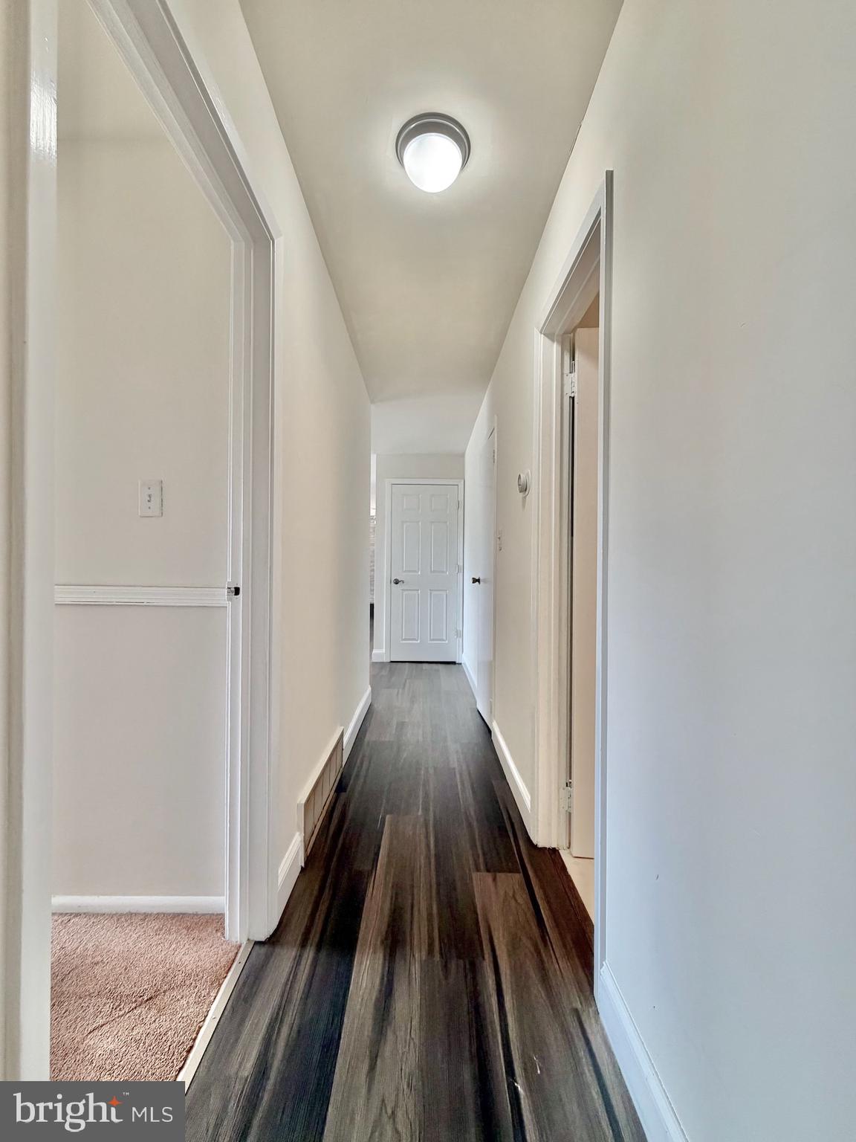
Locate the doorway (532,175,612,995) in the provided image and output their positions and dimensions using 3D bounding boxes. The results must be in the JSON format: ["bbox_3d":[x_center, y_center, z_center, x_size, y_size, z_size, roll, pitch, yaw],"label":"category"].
[{"bbox_3d":[0.495,0.051,1.505,0.140,2.060,0.745,1,0,0],"label":"doorway"}]

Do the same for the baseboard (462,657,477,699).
[{"bbox_3d":[0.408,1.013,4.530,0.018,0.130,1.660,1,0,0],"label":"baseboard"}]

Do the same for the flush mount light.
[{"bbox_3d":[0.018,-1.279,1.455,0.240,0.110,0.240,1,0,0],"label":"flush mount light"}]

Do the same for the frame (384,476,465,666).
[{"bbox_3d":[-0.040,0.007,5.390,0.915,2.130,0.120,1,0,0],"label":"frame"}]

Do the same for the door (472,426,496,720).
[{"bbox_3d":[0.428,0.060,3.325,0.040,2.000,0.530,1,0,-4],"label":"door"}]

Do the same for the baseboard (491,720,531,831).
[{"bbox_3d":[0.420,1.018,2.425,0.018,0.130,1.090,1,0,0],"label":"baseboard"}]

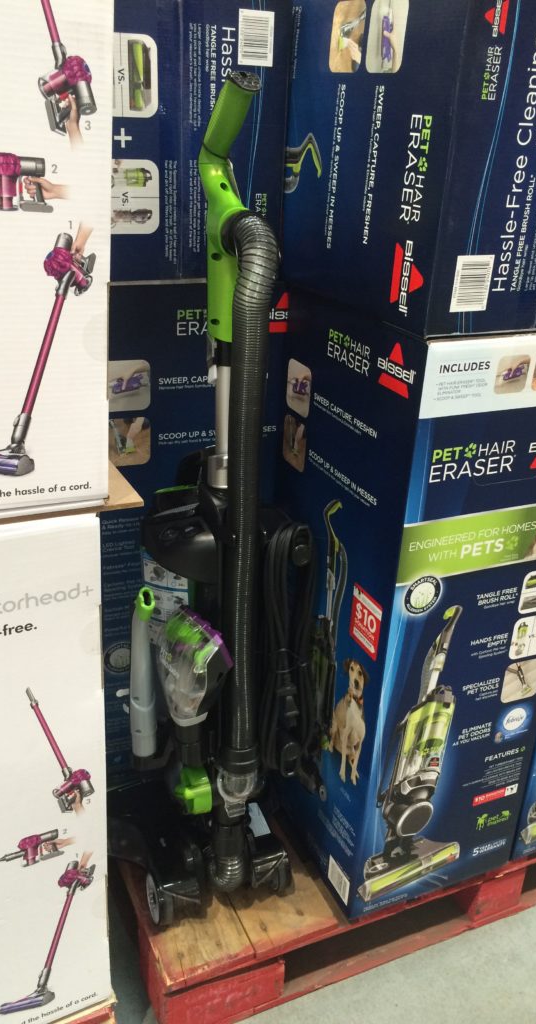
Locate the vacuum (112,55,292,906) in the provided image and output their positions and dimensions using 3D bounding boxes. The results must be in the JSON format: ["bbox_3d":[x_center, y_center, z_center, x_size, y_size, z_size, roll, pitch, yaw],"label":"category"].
[{"bbox_3d":[-0.089,0.037,1.184,0.333,1.135,0.306,-8,27,-24],"label":"vacuum"}]

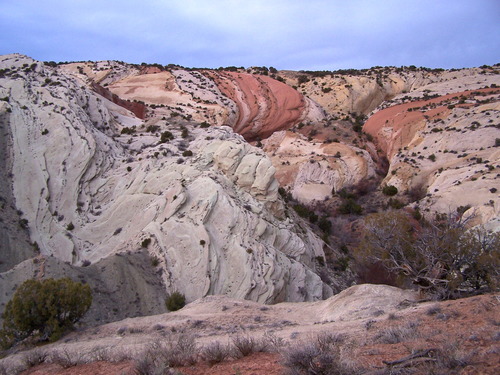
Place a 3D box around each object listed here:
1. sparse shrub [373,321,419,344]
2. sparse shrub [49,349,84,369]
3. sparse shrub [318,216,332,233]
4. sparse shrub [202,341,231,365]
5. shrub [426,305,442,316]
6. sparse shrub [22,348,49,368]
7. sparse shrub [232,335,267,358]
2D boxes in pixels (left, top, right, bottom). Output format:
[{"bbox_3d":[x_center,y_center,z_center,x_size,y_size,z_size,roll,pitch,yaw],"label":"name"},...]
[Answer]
[{"bbox_3d":[2.553,2.510,9.500,0.796,0.314,0.677,0,5,0],"label":"sparse shrub"},{"bbox_3d":[-2.708,2.523,8.100,0.531,0.227,0.452,0,5,0],"label":"sparse shrub"},{"bbox_3d":[11.692,5.730,85.000,2.168,2.478,1.843,0,5,0],"label":"sparse shrub"},{"bbox_3d":[-0.470,2.315,7.700,0.393,0.287,0.334,0,5,0],"label":"sparse shrub"},{"bbox_3d":[4.538,3.025,13.500,0.394,0.245,0.334,0,5,0],"label":"shrub"},{"bbox_3d":[-3.243,2.586,8.300,0.393,0.252,0.334,0,5,0],"label":"sparse shrub"},{"bbox_3d":[-0.007,2.360,8.200,0.508,0.264,0.432,0,5,0],"label":"sparse shrub"}]

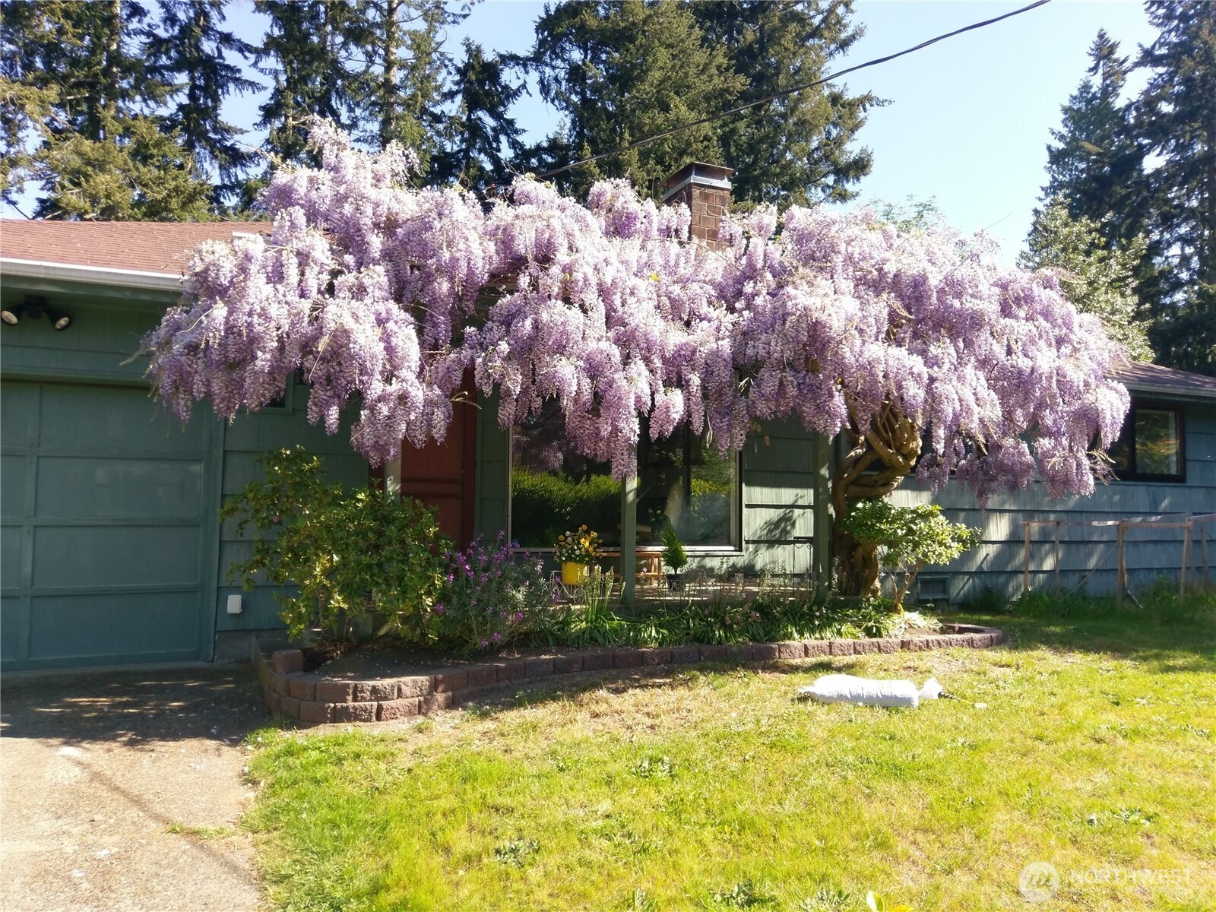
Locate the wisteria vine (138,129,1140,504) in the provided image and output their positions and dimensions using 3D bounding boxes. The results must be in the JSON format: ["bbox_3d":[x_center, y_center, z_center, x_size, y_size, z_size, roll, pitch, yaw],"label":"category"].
[{"bbox_3d":[0.835,-0.896,7.168,7.800,2.450,2.200,2,-4,-24],"label":"wisteria vine"}]

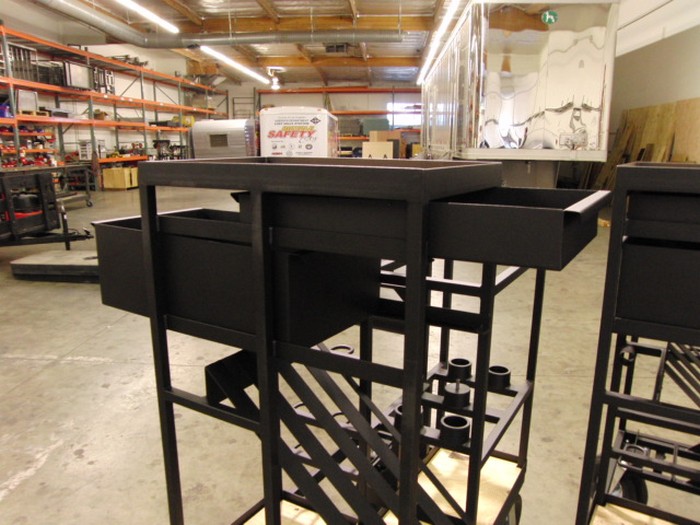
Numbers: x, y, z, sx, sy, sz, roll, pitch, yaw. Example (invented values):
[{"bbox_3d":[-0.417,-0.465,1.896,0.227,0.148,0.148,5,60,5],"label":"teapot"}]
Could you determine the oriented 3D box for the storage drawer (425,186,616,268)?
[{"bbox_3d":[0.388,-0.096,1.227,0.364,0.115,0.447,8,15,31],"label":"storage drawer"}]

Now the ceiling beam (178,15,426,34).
[{"bbox_3d":[-1.567,-7.634,16.929,8.234,0.434,0.150,1,13,5],"label":"ceiling beam"}]

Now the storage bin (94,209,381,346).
[{"bbox_3d":[-0.381,0.015,1.752,0.819,0.287,0.458,8,15,31],"label":"storage bin"}]

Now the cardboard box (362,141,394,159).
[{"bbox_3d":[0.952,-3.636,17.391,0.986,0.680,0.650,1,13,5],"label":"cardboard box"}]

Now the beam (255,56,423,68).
[{"bbox_3d":[-0.510,-8.970,23.581,7.284,0.430,0.150,1,13,5],"label":"beam"}]

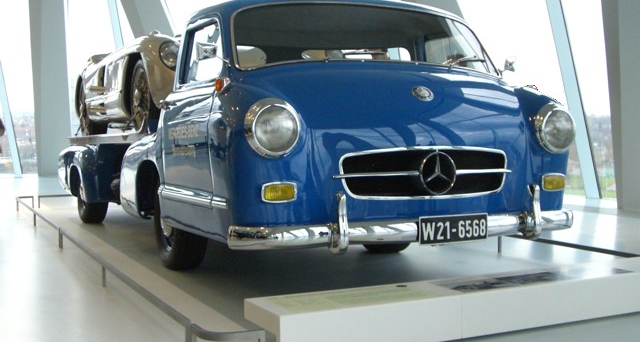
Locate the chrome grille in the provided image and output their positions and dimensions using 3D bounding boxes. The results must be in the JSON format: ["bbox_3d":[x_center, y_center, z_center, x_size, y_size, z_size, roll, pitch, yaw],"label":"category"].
[{"bbox_3d":[0.544,0.009,4.219,1.000,0.255,0.150,-1,3,-25],"label":"chrome grille"}]

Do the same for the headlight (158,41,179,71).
[{"bbox_3d":[-1.053,-0.821,6.203,0.205,0.210,0.125,-1,3,-21],"label":"headlight"}]

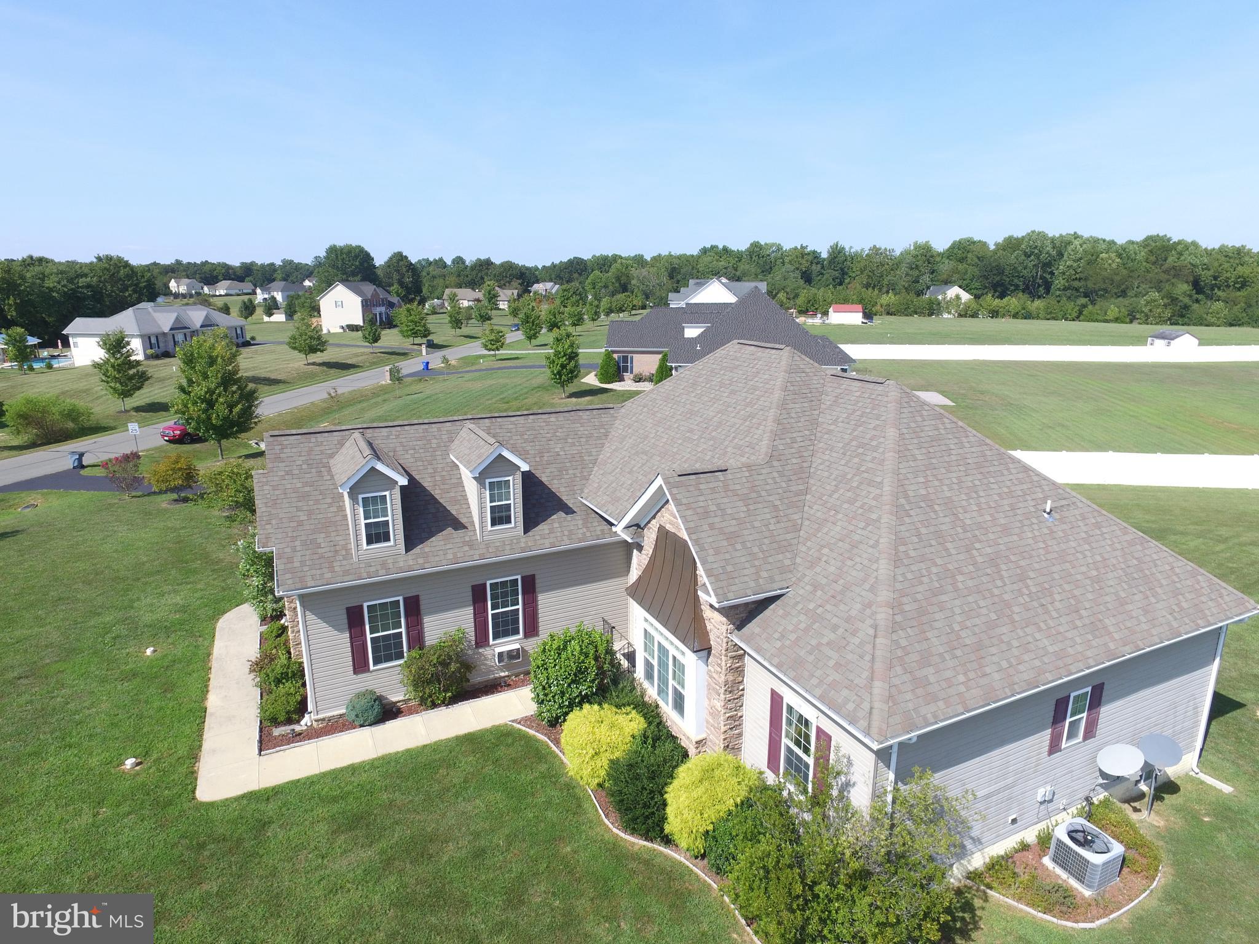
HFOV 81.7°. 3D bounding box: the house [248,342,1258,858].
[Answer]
[{"bbox_3d":[1.076,1.489,19.215,19.440,9.140,17.720,-7,16,-25],"label":"house"}]

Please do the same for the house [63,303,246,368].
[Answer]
[{"bbox_3d":[-67.889,-21.095,106.536,11.040,7.490,24.560,1,15,3],"label":"house"}]

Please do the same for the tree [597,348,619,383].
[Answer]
[{"bbox_3d":[-2.014,-10.162,70.112,2.150,3.420,2.150,0,14,0],"label":"tree"}]

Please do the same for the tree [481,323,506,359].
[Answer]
[{"bbox_3d":[-17.639,-16.838,94.282,3.300,4.500,3.300,0,15,0],"label":"tree"}]

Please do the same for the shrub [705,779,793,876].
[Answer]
[{"bbox_3d":[2.043,6.100,12.503,1.450,1.320,1.450,0,14,0],"label":"shrub"}]

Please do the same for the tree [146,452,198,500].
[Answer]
[{"bbox_3d":[-23.076,0.233,36.510,2.300,2.400,2.300,0,15,0],"label":"tree"}]

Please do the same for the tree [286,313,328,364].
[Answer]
[{"bbox_3d":[-40.277,-16.444,90.085,5.200,6.250,5.200,-7,16,-25],"label":"tree"}]

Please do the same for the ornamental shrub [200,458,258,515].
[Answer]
[{"bbox_3d":[-19.694,0.510,35.529,2.600,2.350,2.600,0,15,0],"label":"ornamental shrub"}]

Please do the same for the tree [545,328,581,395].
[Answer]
[{"bbox_3d":[-5.817,-9.673,64.011,3.150,6.050,3.150,0,14,0],"label":"tree"}]

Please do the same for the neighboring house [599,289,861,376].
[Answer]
[{"bbox_3d":[8.564,-13.064,70.541,22.520,9.500,23.580,1,15,5],"label":"neighboring house"}]

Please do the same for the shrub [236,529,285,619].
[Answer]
[{"bbox_3d":[-10.541,3.022,21.027,1.400,2.500,1.400,-7,16,-25],"label":"shrub"}]

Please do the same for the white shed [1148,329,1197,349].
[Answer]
[{"bbox_3d":[74.346,-17.685,99.577,3.217,3.063,5.599,1,15,5],"label":"white shed"}]

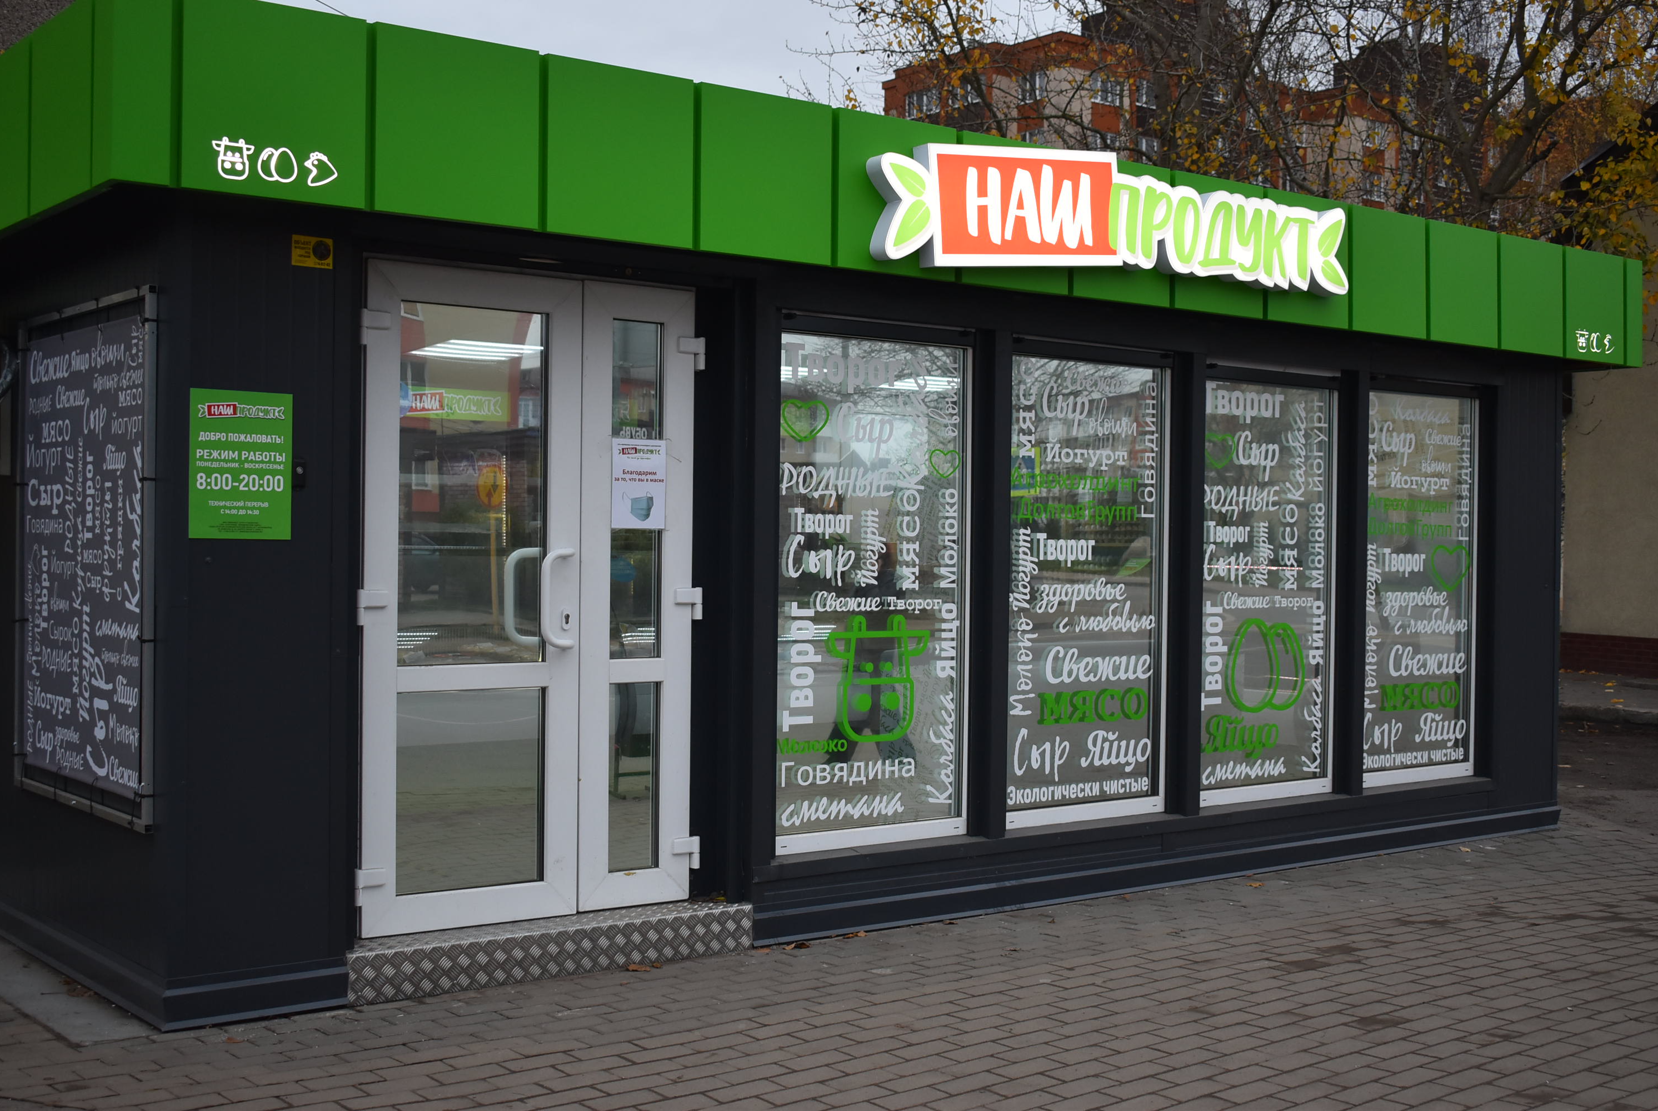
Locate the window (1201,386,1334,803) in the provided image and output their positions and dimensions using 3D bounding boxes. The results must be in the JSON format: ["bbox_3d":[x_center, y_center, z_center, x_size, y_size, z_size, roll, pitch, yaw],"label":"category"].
[{"bbox_3d":[1.880,0.142,8.428,0.911,1.825,0.080,0,0,-38],"label":"window"}]

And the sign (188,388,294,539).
[{"bbox_3d":[-1.655,-0.253,5.479,0.298,0.418,0.010,0,0,-38],"label":"sign"}]

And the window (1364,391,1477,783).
[{"bbox_3d":[2.742,0.145,9.104,0.888,1.822,0.080,0,0,-38],"label":"window"}]

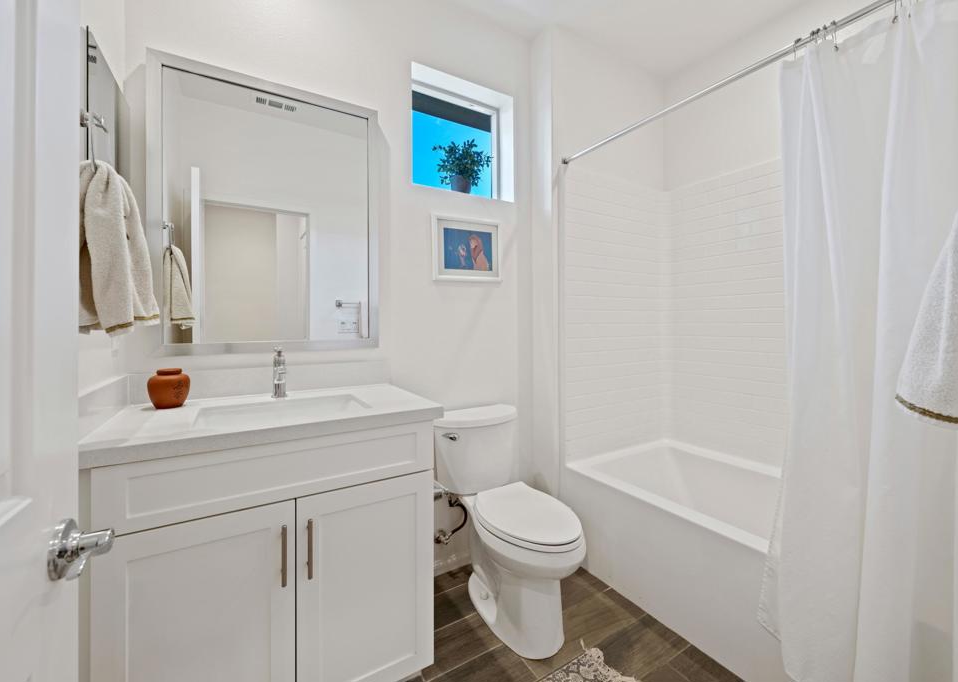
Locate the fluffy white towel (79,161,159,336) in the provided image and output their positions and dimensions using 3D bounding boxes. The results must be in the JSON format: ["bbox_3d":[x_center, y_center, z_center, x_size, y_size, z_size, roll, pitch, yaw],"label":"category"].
[{"bbox_3d":[-0.783,-0.197,0.831,0.149,0.380,0.299,-1,2,-31],"label":"fluffy white towel"}]

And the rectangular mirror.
[{"bbox_3d":[-0.773,-0.472,1.532,0.781,1.033,0.035,-1,2,-31],"label":"rectangular mirror"}]

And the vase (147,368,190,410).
[{"bbox_3d":[-1.015,0.156,1.303,0.108,0.112,0.108,-1,2,-31],"label":"vase"}]

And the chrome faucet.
[{"bbox_3d":[-0.708,0.117,1.419,0.054,0.178,0.142,-1,2,-31],"label":"chrome faucet"}]

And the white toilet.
[{"bbox_3d":[0.138,0.729,1.651,0.410,0.776,0.715,-1,2,-31],"label":"white toilet"}]

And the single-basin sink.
[{"bbox_3d":[-0.609,0.281,1.260,0.470,0.135,0.280,-1,2,-31],"label":"single-basin sink"}]

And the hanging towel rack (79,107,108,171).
[{"bbox_3d":[-0.843,-0.423,0.840,0.073,0.137,0.154,-1,2,-31],"label":"hanging towel rack"}]

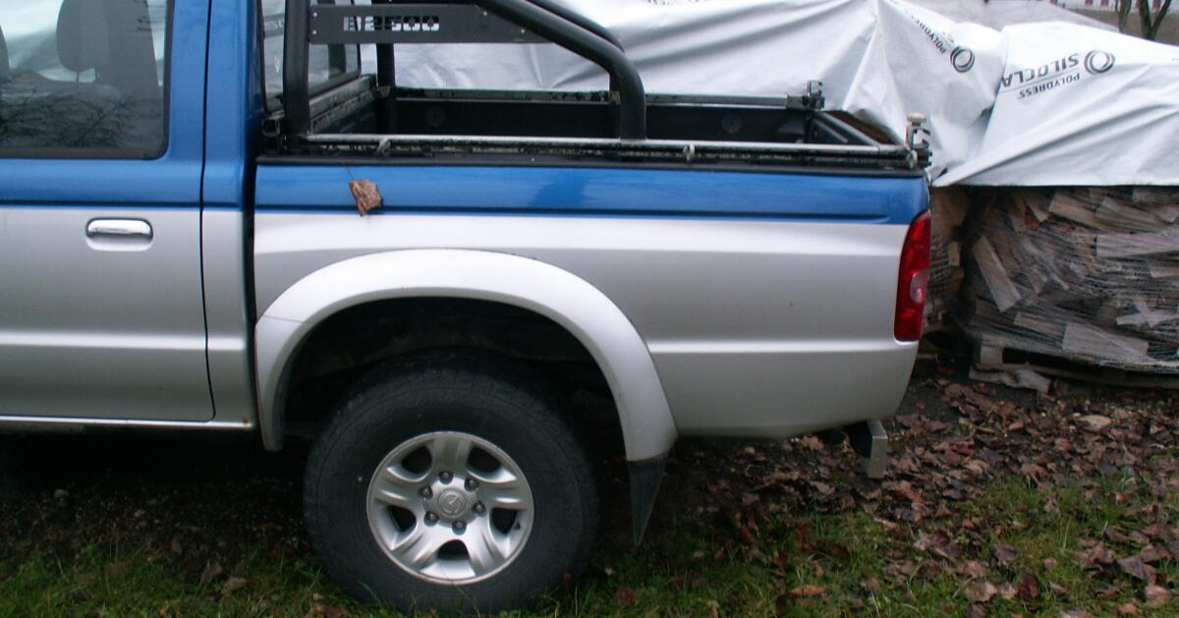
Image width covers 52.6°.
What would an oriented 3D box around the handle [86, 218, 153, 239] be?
[{"bbox_3d":[-1.088,-0.185,2.764,0.152,0.050,0.045,1,15,0],"label":"handle"}]

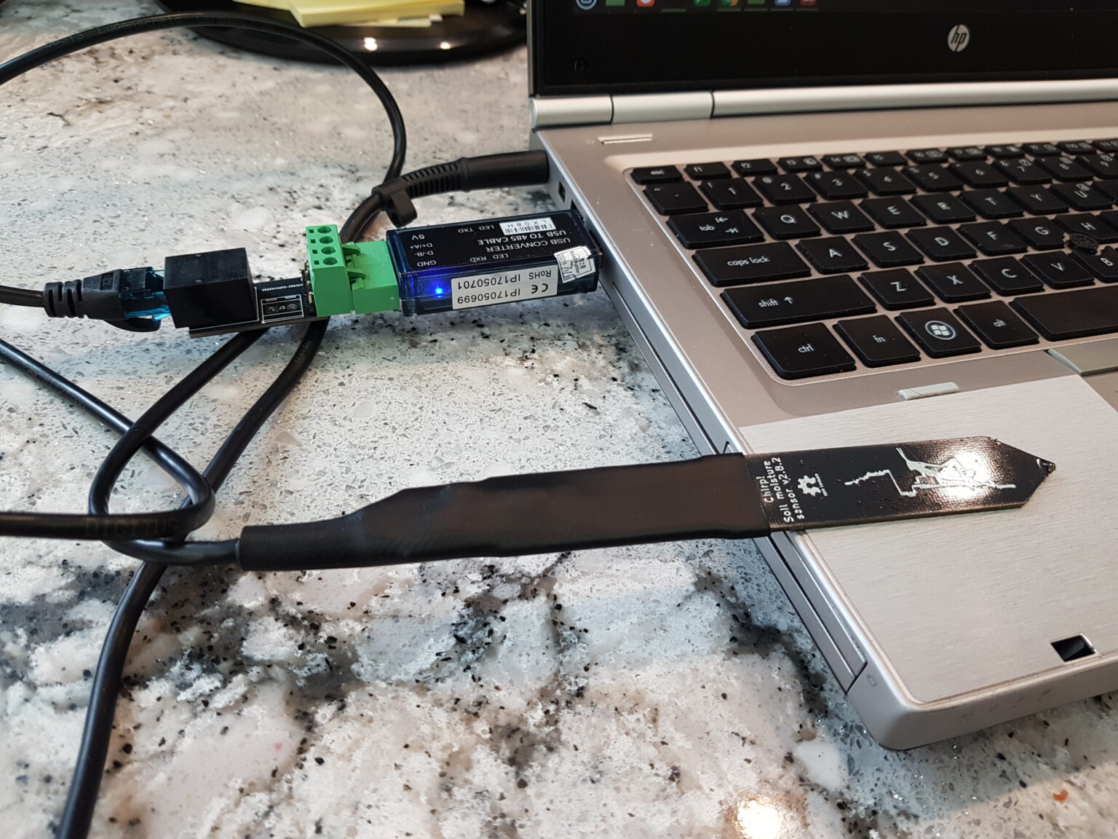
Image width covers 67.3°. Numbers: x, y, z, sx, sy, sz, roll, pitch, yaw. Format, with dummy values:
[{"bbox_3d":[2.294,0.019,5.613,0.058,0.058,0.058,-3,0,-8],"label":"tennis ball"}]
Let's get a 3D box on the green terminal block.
[{"bbox_3d":[-0.055,-0.041,0.224,0.021,0.015,0.022,-9,45,-17],"label":"green terminal block"}]

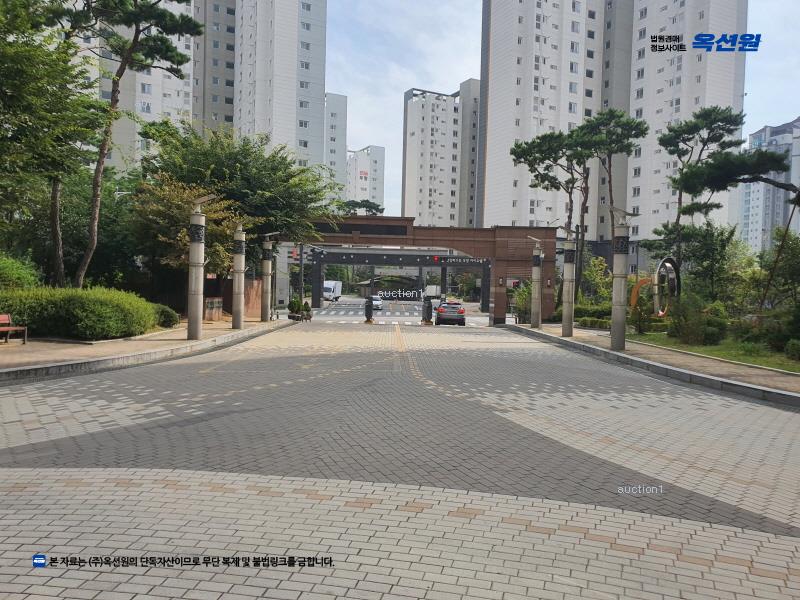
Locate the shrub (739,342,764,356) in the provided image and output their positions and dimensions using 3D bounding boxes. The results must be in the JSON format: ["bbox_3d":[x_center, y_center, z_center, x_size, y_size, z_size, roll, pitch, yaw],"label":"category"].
[{"bbox_3d":[10.880,1.526,18.600,0.800,0.450,0.750,2,1,0],"label":"shrub"}]

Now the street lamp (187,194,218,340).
[{"bbox_3d":[-6.458,-1.065,19.700,0.950,4.750,0.700,1,2,0],"label":"street lamp"}]

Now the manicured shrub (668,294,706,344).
[{"bbox_3d":[10.574,0.717,22.100,1.400,1.800,1.300,2,2,26],"label":"manicured shrub"}]

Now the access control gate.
[{"bbox_3d":[0.130,-1.718,58.999,17.400,5.350,2.000,1,2,-1],"label":"access control gate"}]

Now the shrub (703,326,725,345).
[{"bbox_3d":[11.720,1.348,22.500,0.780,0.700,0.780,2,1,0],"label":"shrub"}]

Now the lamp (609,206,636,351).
[{"bbox_3d":[7.204,-0.698,19.500,0.970,4.620,0.520,2,1,0],"label":"lamp"}]

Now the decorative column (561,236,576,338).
[{"bbox_3d":[7.221,-0.469,25.600,0.500,4.150,0.500,1,2,0],"label":"decorative column"}]

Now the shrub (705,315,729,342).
[{"bbox_3d":[12.483,1.144,23.700,0.950,1.100,0.950,2,1,0],"label":"shrub"}]

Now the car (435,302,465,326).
[{"bbox_3d":[3.350,1.000,41.000,1.850,1.600,4.450,1,2,-1],"label":"car"}]

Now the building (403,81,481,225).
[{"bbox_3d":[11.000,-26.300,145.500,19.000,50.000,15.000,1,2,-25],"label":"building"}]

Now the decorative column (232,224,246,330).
[{"bbox_3d":[-6.752,-0.965,25.200,0.530,4.400,0.530,2,1,0],"label":"decorative column"}]

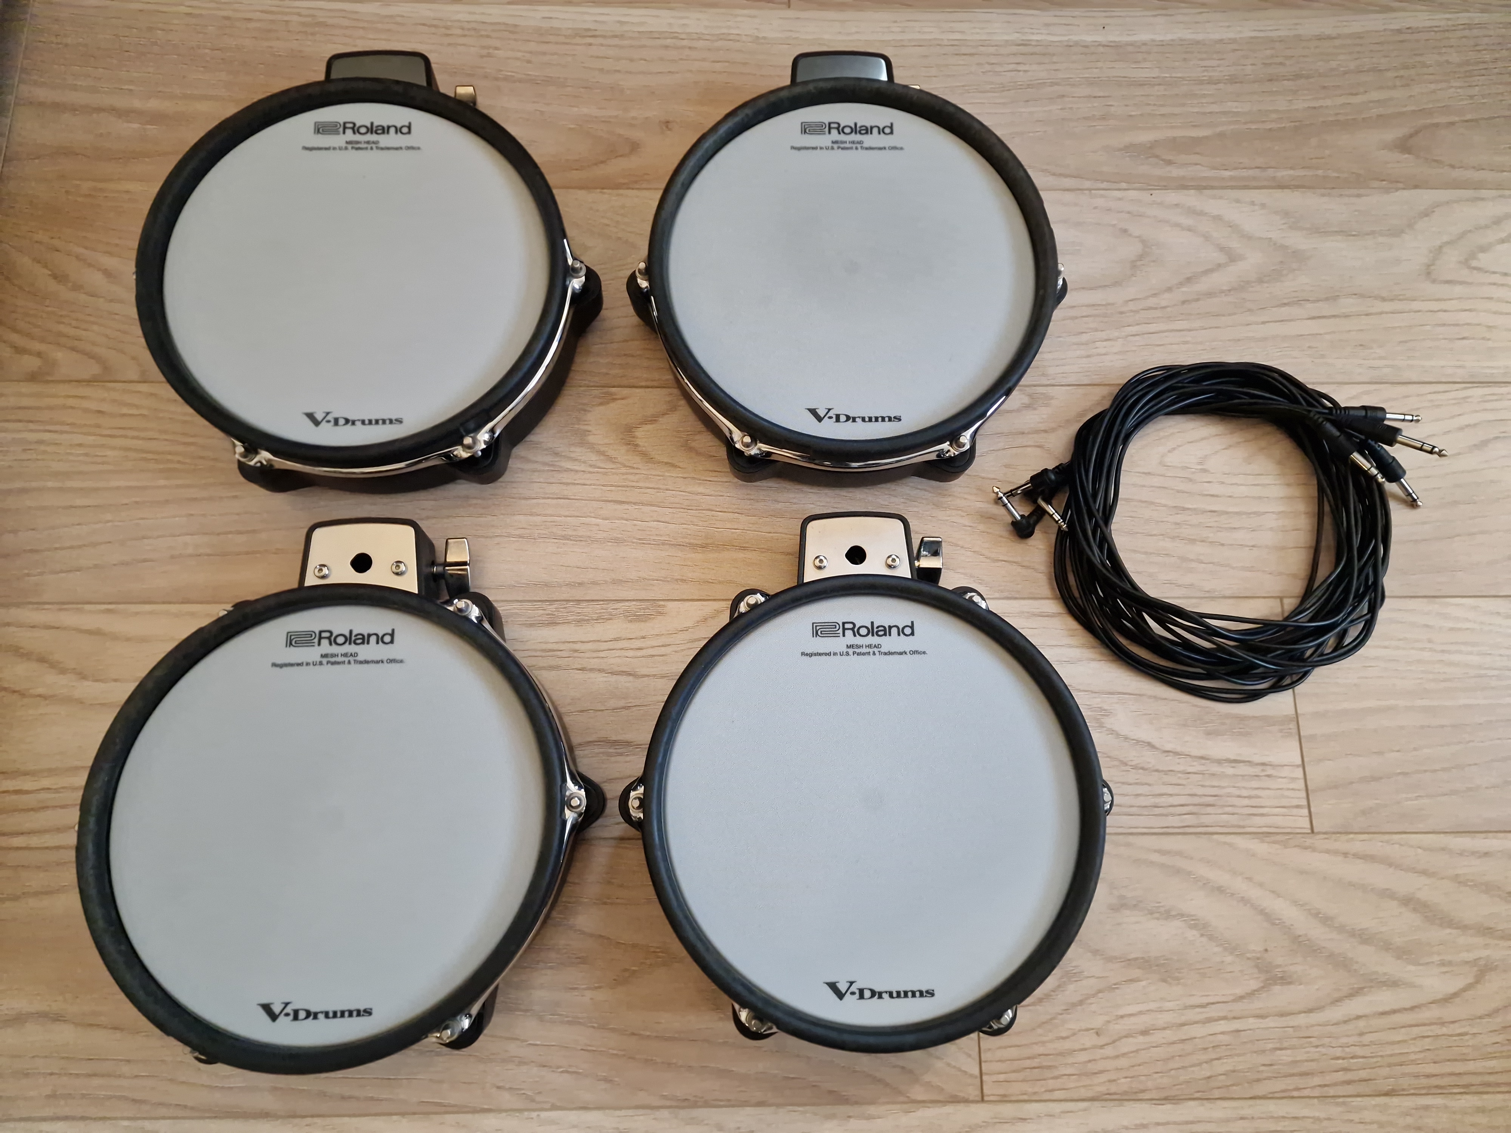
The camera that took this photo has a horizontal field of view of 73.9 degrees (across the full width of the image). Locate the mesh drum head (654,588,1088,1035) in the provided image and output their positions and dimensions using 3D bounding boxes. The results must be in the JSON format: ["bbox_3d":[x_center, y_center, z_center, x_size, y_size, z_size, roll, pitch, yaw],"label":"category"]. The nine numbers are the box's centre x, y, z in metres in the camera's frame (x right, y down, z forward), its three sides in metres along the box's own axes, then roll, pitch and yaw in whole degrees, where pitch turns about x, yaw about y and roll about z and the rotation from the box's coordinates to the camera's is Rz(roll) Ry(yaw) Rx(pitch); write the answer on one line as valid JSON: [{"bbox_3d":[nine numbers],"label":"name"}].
[{"bbox_3d":[0.070,0.139,0.592,0.250,0.006,0.250,0,78,-1],"label":"mesh drum head"}]

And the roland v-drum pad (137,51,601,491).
[{"bbox_3d":[-0.261,-0.212,0.684,0.305,0.080,0.322,0,78,-1],"label":"roland v-drum pad"}]

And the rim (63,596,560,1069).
[{"bbox_3d":[-0.246,0.144,0.577,0.273,0.023,0.273,0,78,-1],"label":"rim"}]

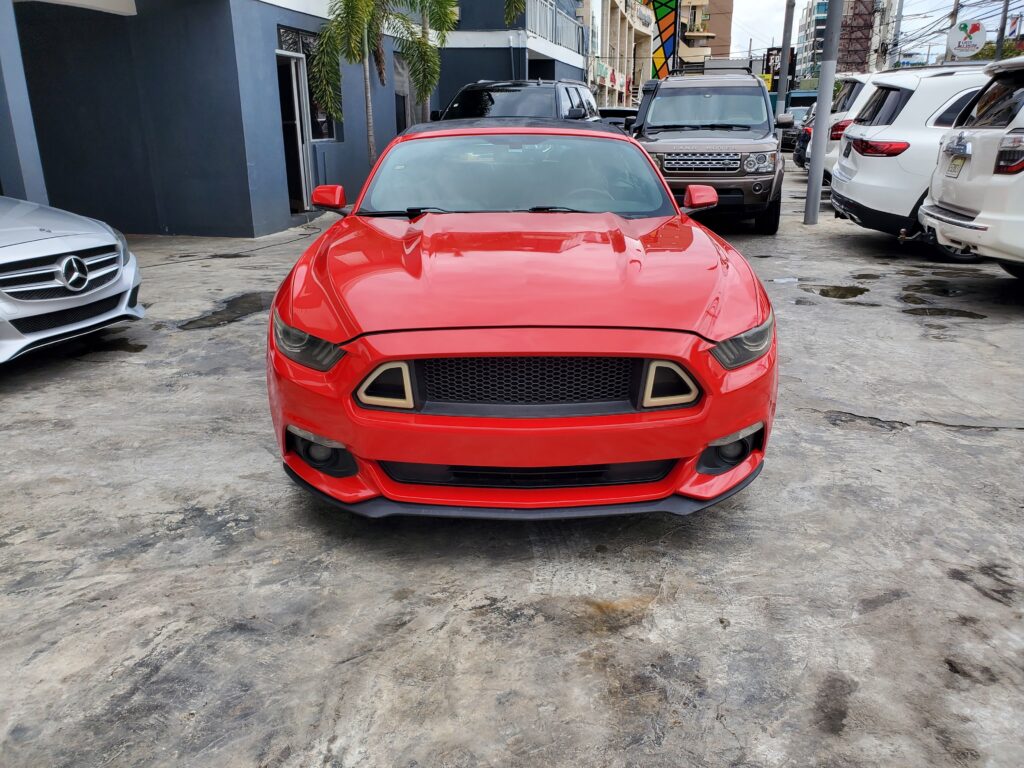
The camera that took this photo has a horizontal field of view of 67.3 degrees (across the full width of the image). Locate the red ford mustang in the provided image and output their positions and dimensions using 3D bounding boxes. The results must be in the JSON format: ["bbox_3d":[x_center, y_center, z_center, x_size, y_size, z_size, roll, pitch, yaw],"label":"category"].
[{"bbox_3d":[0.020,-0.845,4.478,1.980,1.380,4.780,0,18,-1],"label":"red ford mustang"}]

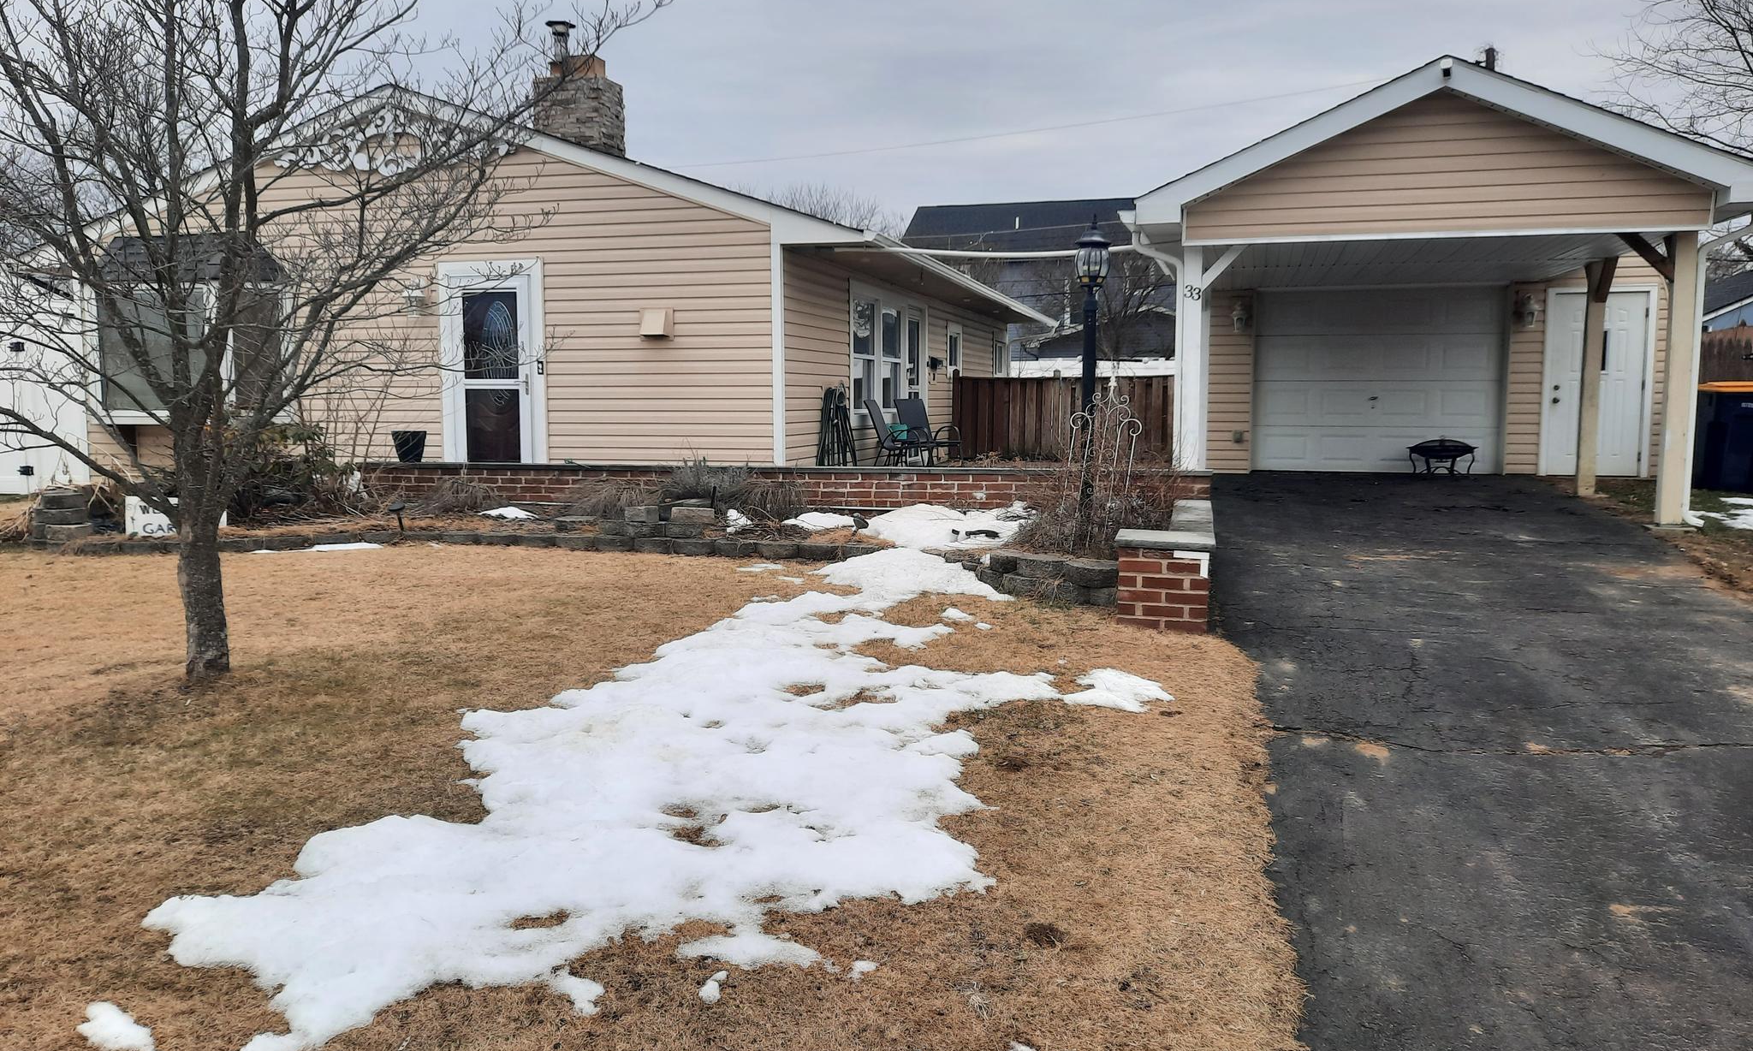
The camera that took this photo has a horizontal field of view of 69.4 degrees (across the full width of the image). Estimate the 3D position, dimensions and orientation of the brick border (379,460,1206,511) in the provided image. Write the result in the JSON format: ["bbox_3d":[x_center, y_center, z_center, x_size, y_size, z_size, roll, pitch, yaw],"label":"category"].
[{"bbox_3d":[-0.946,-0.310,9.824,6.850,0.340,0.300,1,6,14],"label":"brick border"}]

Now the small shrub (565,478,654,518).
[{"bbox_3d":[-1.954,-0.210,9.396,0.650,0.310,0.600,1,6,14],"label":"small shrub"}]

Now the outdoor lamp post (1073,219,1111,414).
[{"bbox_3d":[1.298,-0.907,7.665,0.230,1.880,0.230,1,6,14],"label":"outdoor lamp post"}]

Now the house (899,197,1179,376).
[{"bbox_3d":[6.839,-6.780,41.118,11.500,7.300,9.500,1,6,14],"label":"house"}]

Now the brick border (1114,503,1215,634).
[{"bbox_3d":[1.649,0.174,7.116,0.460,0.440,2.400,1,6,14],"label":"brick border"}]

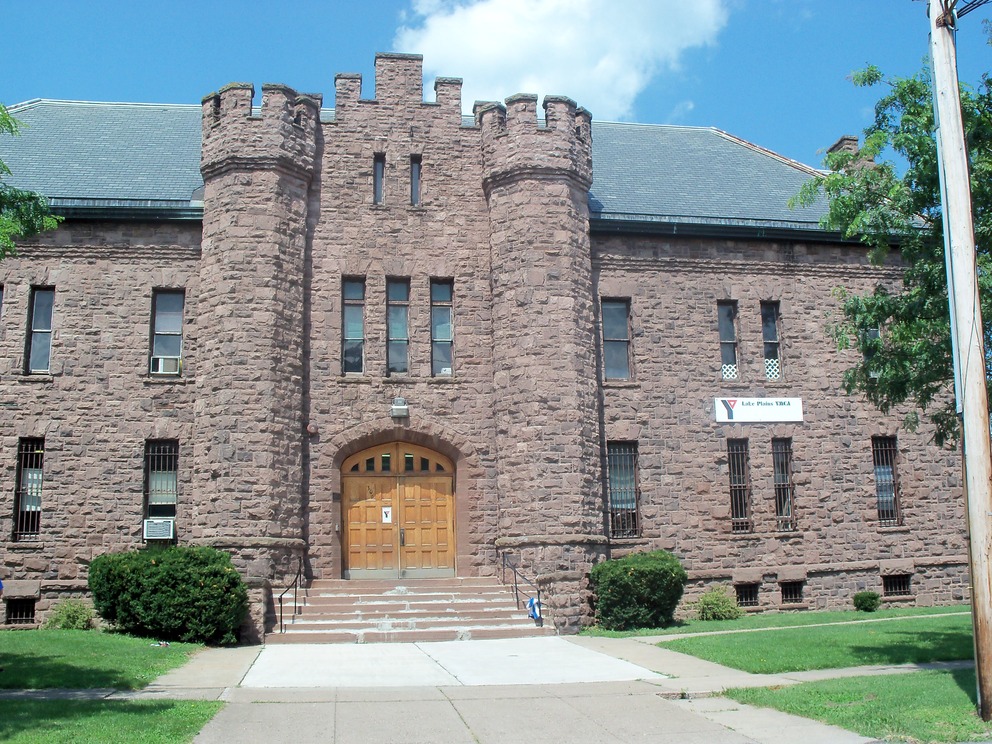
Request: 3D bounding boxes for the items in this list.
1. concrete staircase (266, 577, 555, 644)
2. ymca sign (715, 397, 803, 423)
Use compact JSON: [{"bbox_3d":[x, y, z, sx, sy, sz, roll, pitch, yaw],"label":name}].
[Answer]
[{"bbox_3d":[-1.875,5.061,21.560,5.819,1.233,2.700,1,-12,-10],"label":"concrete staircase"},{"bbox_3d":[6.548,0.936,24.786,2.352,0.603,0.060,1,-10,-9],"label":"ymca sign"}]

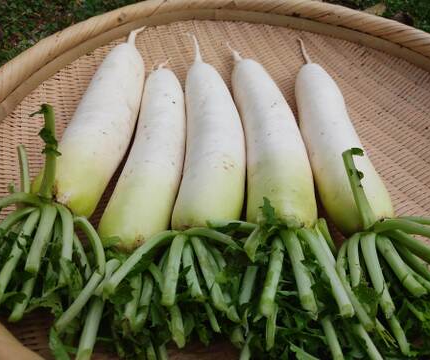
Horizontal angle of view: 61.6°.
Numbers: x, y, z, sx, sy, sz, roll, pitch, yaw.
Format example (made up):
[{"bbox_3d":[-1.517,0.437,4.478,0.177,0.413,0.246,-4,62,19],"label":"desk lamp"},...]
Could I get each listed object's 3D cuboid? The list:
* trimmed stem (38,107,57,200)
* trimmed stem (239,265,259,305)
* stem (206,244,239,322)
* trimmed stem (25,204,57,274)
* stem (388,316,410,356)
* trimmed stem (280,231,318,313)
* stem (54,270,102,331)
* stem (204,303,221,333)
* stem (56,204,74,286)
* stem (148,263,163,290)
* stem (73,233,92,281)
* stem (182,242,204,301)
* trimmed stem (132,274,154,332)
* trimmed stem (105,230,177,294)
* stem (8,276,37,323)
[{"bbox_3d":[-0.188,-0.032,0.402,0.014,0.014,0.105,0,86,2],"label":"trimmed stem"},{"bbox_3d":[0.034,0.096,0.343,0.011,0.011,0.044,13,58,14],"label":"trimmed stem"},{"bbox_3d":[0.007,0.096,0.339,0.010,0.015,0.072,-17,67,-12],"label":"stem"},{"bbox_3d":[-0.178,0.059,0.372,0.013,0.013,0.077,-3,53,-1],"label":"trimmed stem"},{"bbox_3d":[0.158,0.129,0.314,0.011,0.011,0.044,-6,52,-3],"label":"stem"},{"bbox_3d":[0.073,0.077,0.315,0.013,0.011,0.077,-8,56,-6],"label":"trimmed stem"},{"bbox_3d":[-0.114,0.102,0.304,0.008,0.008,0.054,25,68,23],"label":"stem"},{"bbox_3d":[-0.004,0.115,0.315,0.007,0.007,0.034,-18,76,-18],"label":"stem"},{"bbox_3d":[-0.155,0.065,0.367,0.010,0.015,0.082,-13,66,-8],"label":"stem"},{"bbox_3d":[-0.053,0.086,0.321,0.007,0.007,0.028,-24,62,-20],"label":"stem"},{"bbox_3d":[-0.138,0.079,0.375,0.009,0.009,0.054,-21,72,-15],"label":"stem"},{"bbox_3d":[-0.020,0.082,0.327,0.011,0.013,0.051,-9,64,-11],"label":"stem"},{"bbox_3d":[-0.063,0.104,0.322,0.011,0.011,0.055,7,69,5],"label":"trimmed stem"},{"bbox_3d":[-0.065,0.069,0.319,0.076,0.011,0.012,-40,57,-20],"label":"trimmed stem"},{"bbox_3d":[-0.169,0.102,0.324,0.012,0.012,0.047,9,68,6],"label":"stem"}]

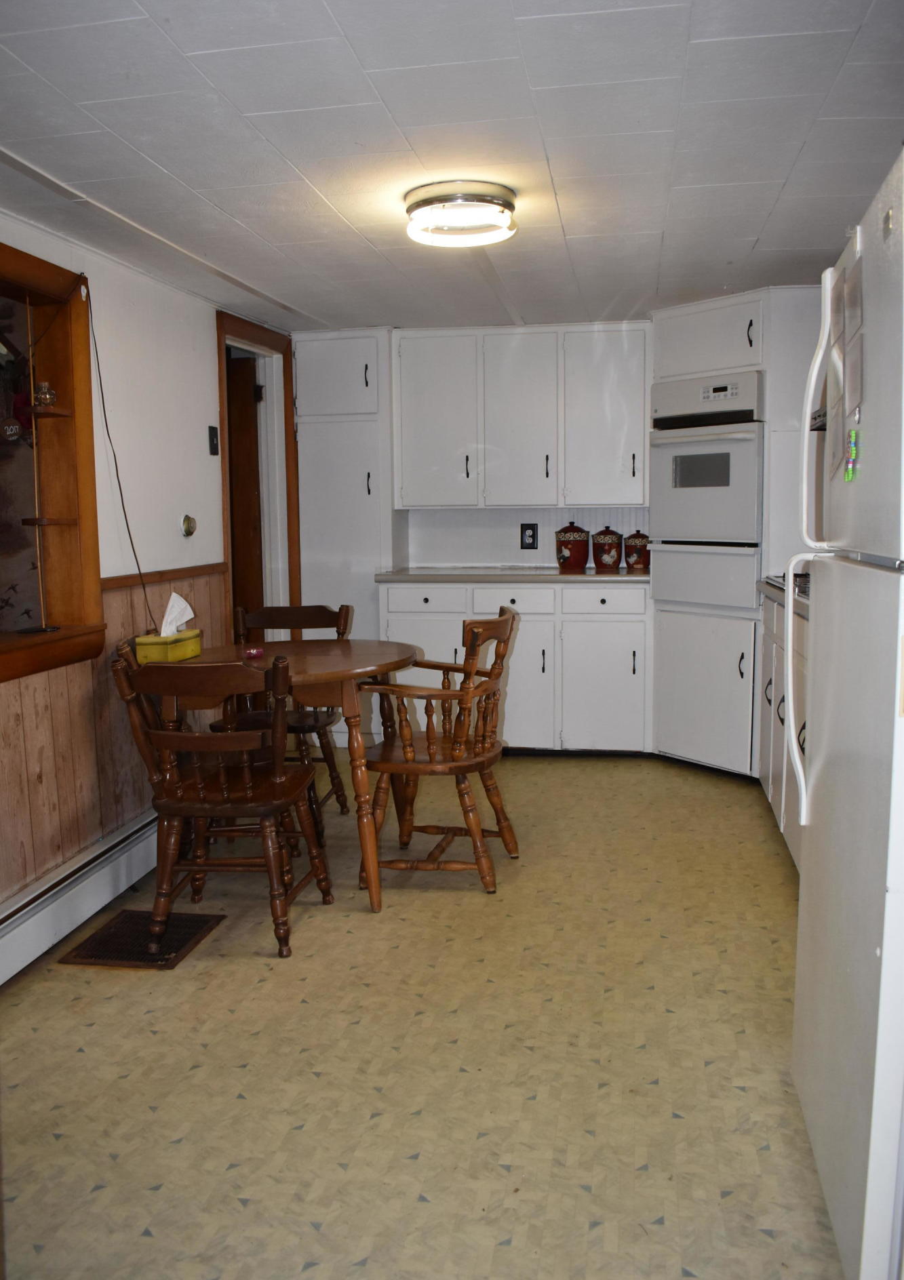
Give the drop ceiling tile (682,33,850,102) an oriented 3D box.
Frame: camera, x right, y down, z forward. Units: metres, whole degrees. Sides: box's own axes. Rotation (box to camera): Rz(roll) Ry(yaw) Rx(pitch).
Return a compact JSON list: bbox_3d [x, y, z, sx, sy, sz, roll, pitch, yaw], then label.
[{"bbox_3d":[0.621,-1.145,2.028,0.307,0.015,0.304,0,7,10],"label":"drop ceiling tile"}]

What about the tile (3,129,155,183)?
[{"bbox_3d":[-0.888,-1.179,2.466,0.313,0.020,0.303,0,7,10],"label":"tile"}]

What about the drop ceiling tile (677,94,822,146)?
[{"bbox_3d":[0.679,-1.202,2.351,0.313,0.020,0.303,0,7,10],"label":"drop ceiling tile"}]

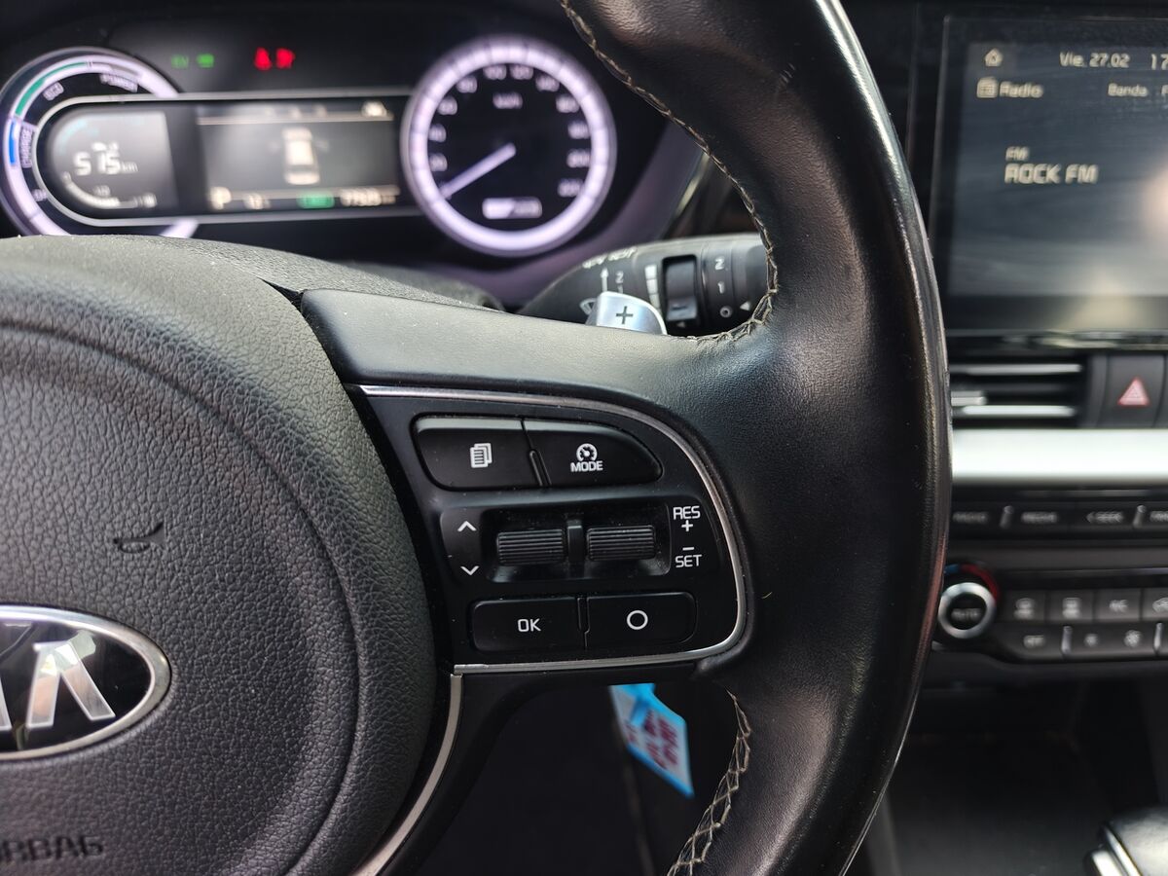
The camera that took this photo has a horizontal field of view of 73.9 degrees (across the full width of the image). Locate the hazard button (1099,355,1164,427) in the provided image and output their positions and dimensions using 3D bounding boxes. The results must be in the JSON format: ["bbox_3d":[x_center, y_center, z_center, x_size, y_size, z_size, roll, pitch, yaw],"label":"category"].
[{"bbox_3d":[0.245,-0.021,0.352,0.026,0.033,0.012,-1,12,-2],"label":"hazard button"}]

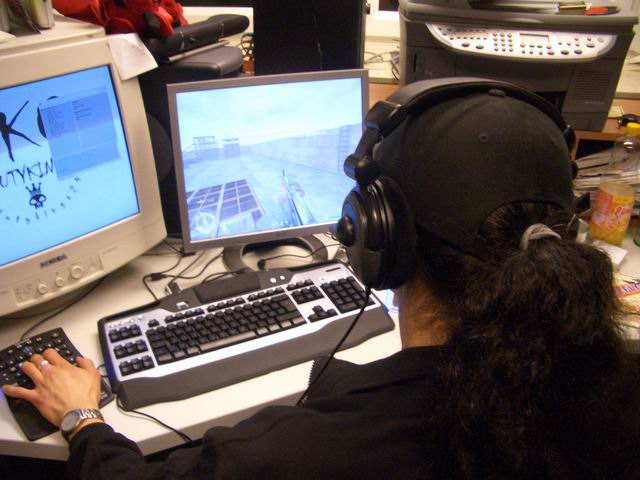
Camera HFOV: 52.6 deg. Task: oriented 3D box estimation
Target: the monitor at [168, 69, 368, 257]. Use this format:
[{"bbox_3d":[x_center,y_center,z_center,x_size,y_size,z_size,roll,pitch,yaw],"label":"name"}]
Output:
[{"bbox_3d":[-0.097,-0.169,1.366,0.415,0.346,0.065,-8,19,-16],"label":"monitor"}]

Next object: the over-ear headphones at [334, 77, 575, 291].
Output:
[{"bbox_3d":[0.132,-0.049,0.602,0.222,0.200,0.100,3,9,-16],"label":"over-ear headphones"}]

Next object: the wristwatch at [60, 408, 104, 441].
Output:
[{"bbox_3d":[-0.351,0.276,0.958,0.037,0.050,0.060,24,69,34],"label":"wristwatch"}]

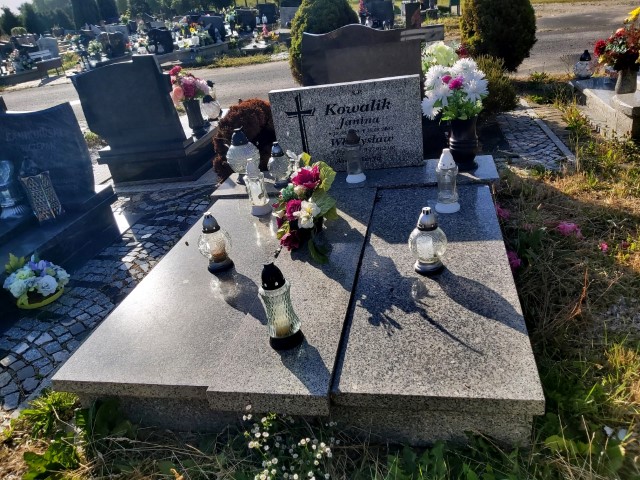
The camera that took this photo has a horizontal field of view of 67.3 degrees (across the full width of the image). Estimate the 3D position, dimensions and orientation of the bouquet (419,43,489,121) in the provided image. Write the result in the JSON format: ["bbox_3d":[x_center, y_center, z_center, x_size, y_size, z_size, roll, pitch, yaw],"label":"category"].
[{"bbox_3d":[0.714,-0.822,2.541,0.330,0.360,0.310,-2,28,14],"label":"bouquet"}]

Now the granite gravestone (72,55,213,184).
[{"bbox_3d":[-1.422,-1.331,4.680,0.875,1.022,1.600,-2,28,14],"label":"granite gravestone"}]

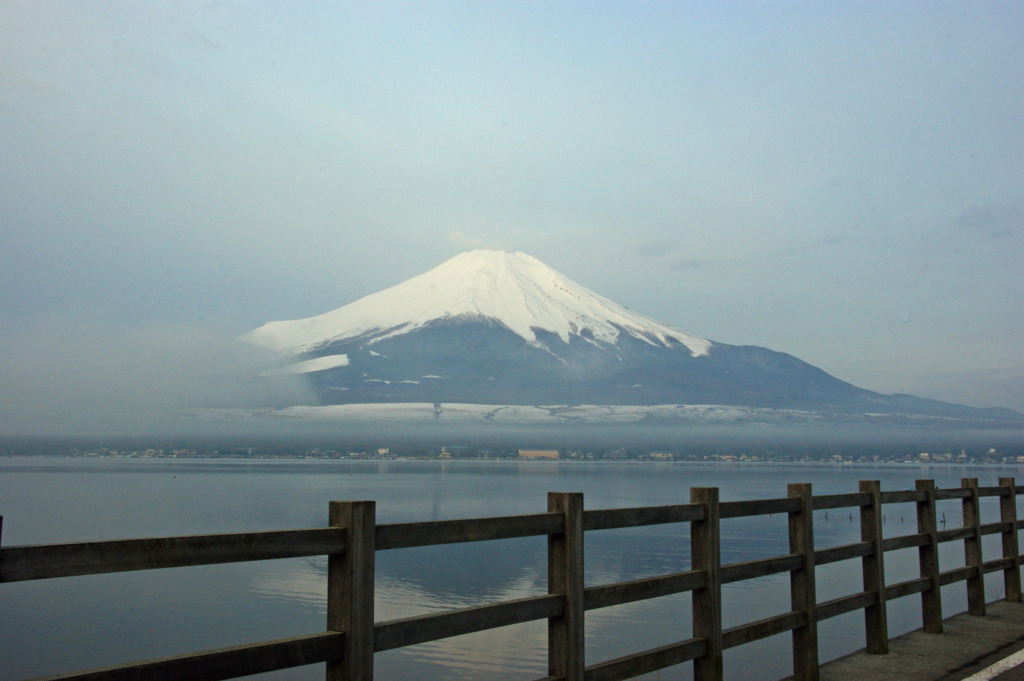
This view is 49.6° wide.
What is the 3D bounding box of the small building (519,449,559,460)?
[{"bbox_3d":[48.358,206.424,2000.000,71.000,19.000,20.000,0,-6,1],"label":"small building"}]

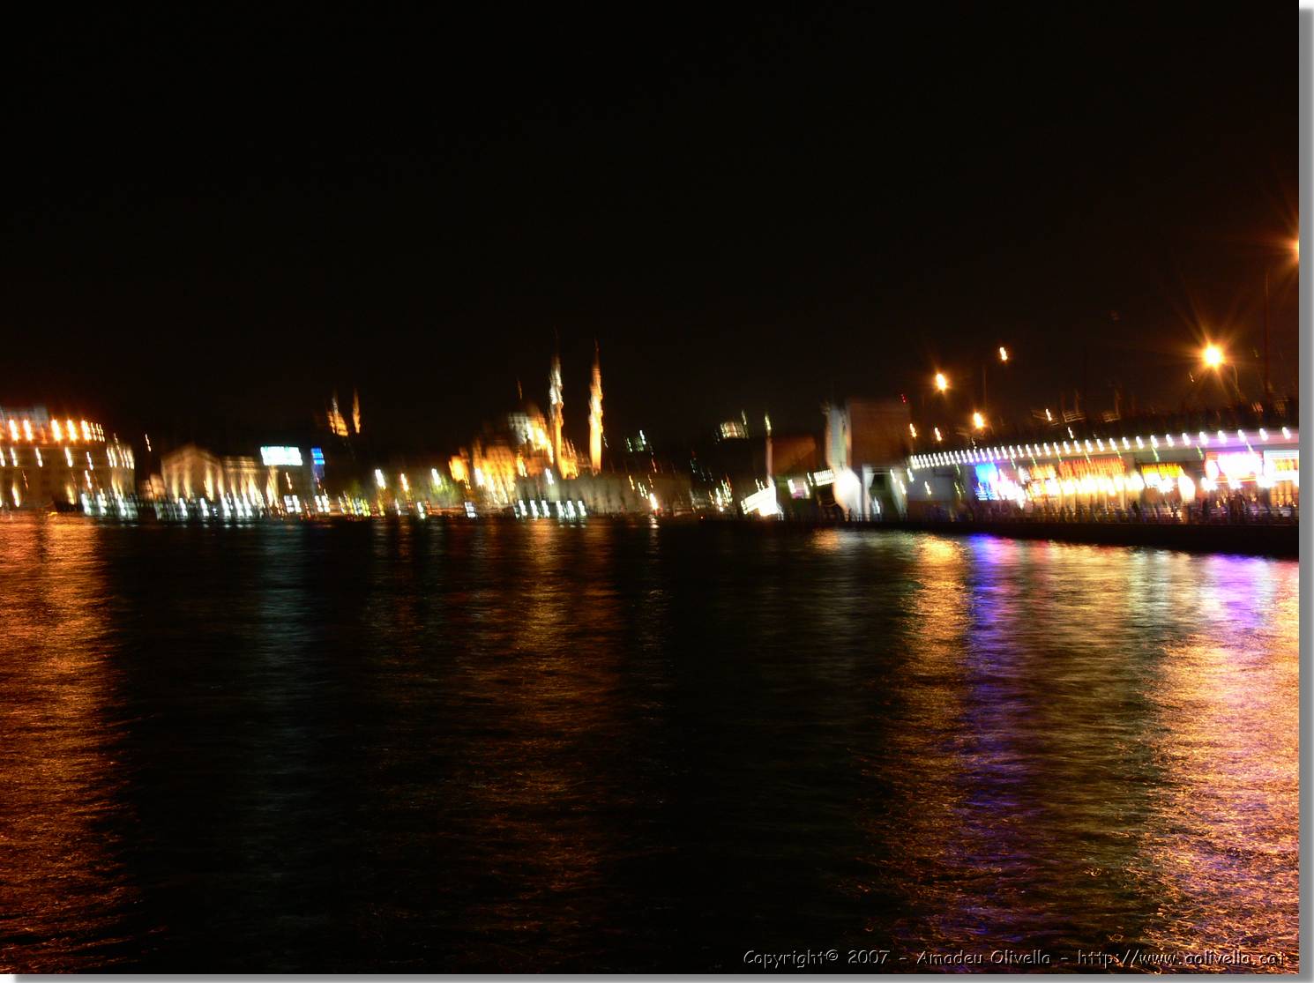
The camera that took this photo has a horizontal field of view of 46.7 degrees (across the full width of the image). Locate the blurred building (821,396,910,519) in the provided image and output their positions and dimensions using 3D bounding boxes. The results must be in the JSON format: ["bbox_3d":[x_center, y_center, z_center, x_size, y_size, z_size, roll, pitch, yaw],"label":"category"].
[{"bbox_3d":[26.300,-4.100,186.000,8.000,14.600,13.000,0,-1,-2],"label":"blurred building"}]

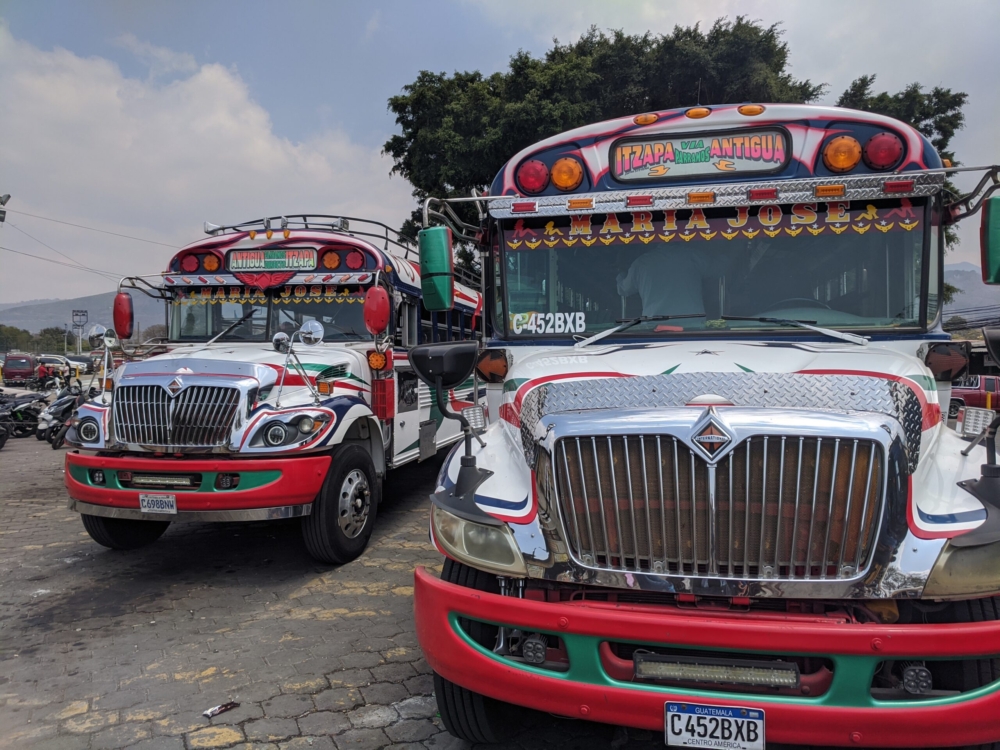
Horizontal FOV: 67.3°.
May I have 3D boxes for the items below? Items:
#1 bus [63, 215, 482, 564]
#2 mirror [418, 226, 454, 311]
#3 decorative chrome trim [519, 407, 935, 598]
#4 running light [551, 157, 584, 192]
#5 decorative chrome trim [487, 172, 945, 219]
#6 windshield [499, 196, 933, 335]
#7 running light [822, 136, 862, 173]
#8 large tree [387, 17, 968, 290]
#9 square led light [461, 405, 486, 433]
[{"bbox_3d":[-1.852,-0.088,11.141,2.650,3.380,10.800,0,1,9],"label":"bus"},{"bbox_3d":[-0.358,-0.601,4.236,0.220,0.480,0.150,0,1,20],"label":"mirror"},{"bbox_3d":[0.745,0.444,2.657,1.410,0.660,0.310,0,1,14],"label":"decorative chrome trim"},{"bbox_3d":[0.391,-1.161,4.350,0.195,0.195,0.070,0,1,14],"label":"running light"},{"bbox_3d":[1.103,-0.987,4.117,2.400,0.130,0.090,0,1,14],"label":"decorative chrome trim"},{"bbox_3d":[1.092,-0.582,4.086,2.240,0.700,0.160,0,1,14],"label":"windshield"},{"bbox_3d":[1.823,-1.174,3.998,0.195,0.195,0.070,0,1,14],"label":"running light"},{"bbox_3d":[5.900,-5.322,25.000,19.000,13.200,15.000,0,1,0],"label":"large tree"},{"bbox_3d":[-0.115,0.189,3.265,0.115,0.115,0.060,0,1,20],"label":"square led light"}]

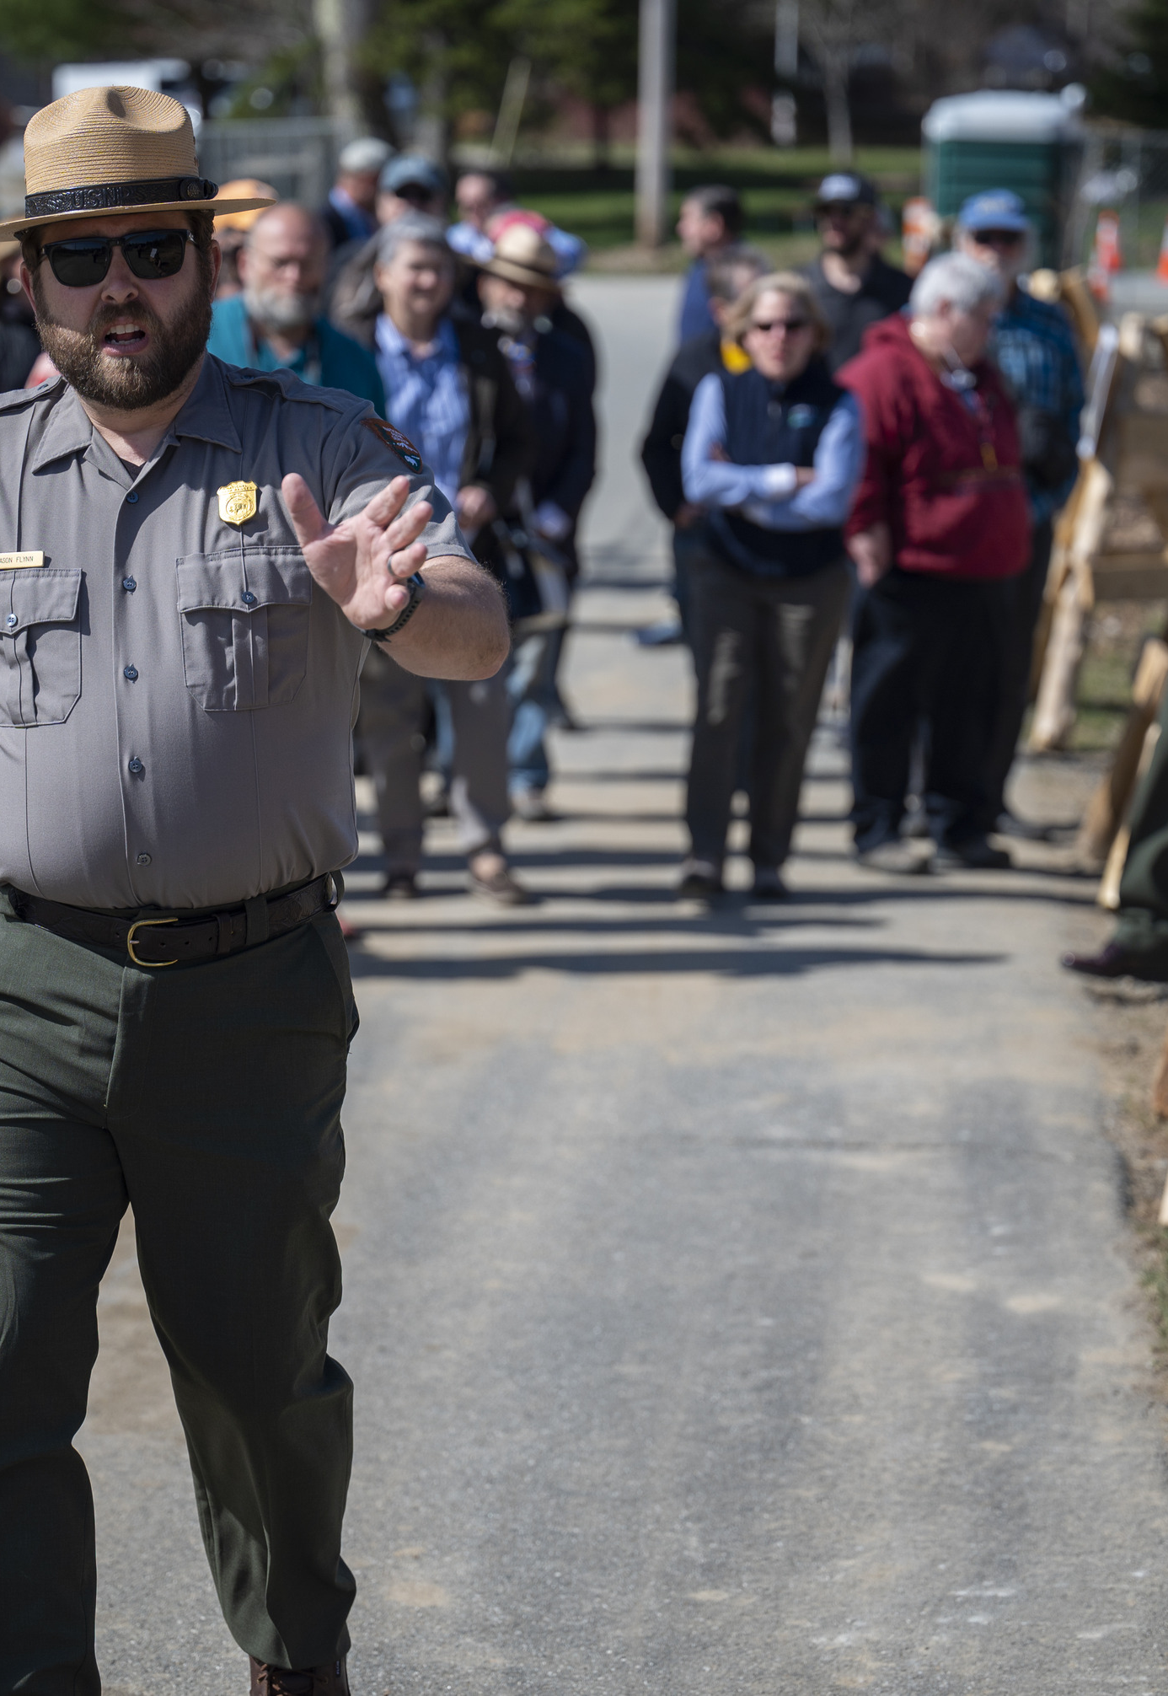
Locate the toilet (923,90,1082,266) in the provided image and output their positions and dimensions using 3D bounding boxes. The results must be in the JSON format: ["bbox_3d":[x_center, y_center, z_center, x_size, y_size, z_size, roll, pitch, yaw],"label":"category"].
[{"bbox_3d":[3.524,-5.172,45.000,1.200,2.300,1.150,3,7,14],"label":"toilet"}]

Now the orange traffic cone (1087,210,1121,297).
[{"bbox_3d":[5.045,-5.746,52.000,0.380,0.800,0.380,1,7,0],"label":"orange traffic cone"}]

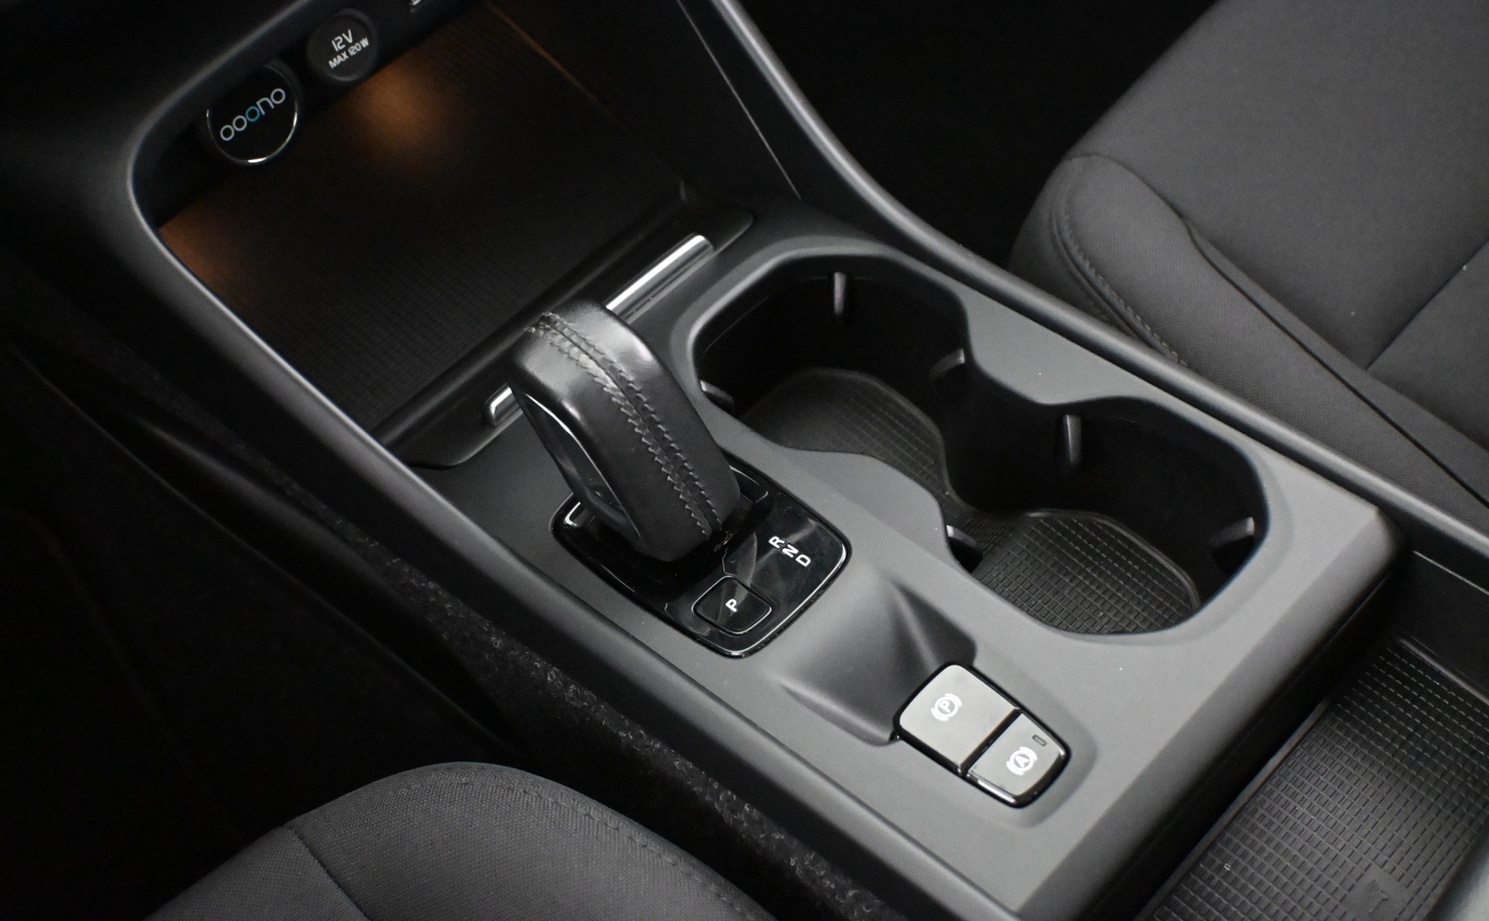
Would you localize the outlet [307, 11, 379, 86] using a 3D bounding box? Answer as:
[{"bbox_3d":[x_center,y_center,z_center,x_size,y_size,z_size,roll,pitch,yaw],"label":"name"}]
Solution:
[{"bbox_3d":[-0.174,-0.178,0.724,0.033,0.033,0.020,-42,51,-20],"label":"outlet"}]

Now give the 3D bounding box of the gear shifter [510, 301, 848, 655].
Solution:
[{"bbox_3d":[-0.031,-0.003,0.577,0.070,0.091,0.121,-42,51,-20],"label":"gear shifter"}]

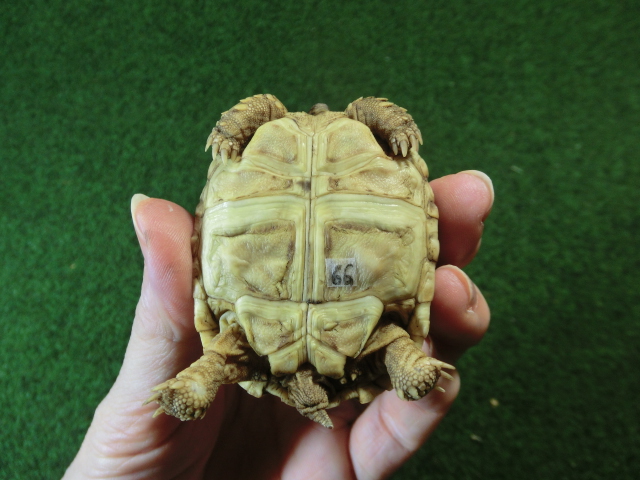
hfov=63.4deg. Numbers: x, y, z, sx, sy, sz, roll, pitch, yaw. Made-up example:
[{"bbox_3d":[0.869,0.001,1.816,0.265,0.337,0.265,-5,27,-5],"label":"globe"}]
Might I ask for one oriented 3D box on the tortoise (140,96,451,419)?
[{"bbox_3d":[-0.005,0.005,0.136,0.073,0.039,0.083,2,90,0],"label":"tortoise"}]

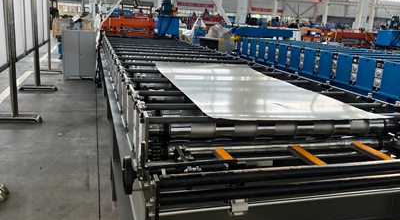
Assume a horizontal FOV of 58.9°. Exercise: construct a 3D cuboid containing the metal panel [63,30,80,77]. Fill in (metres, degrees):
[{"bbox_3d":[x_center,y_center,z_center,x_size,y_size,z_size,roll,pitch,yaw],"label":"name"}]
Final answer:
[{"bbox_3d":[-2.867,-1.221,7.942,0.348,1.050,0.045,-2,15,-22],"label":"metal panel"}]

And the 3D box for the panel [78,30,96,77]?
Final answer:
[{"bbox_3d":[-2.547,-1.233,8.076,0.348,1.050,0.045,-2,15,-22],"label":"panel"}]

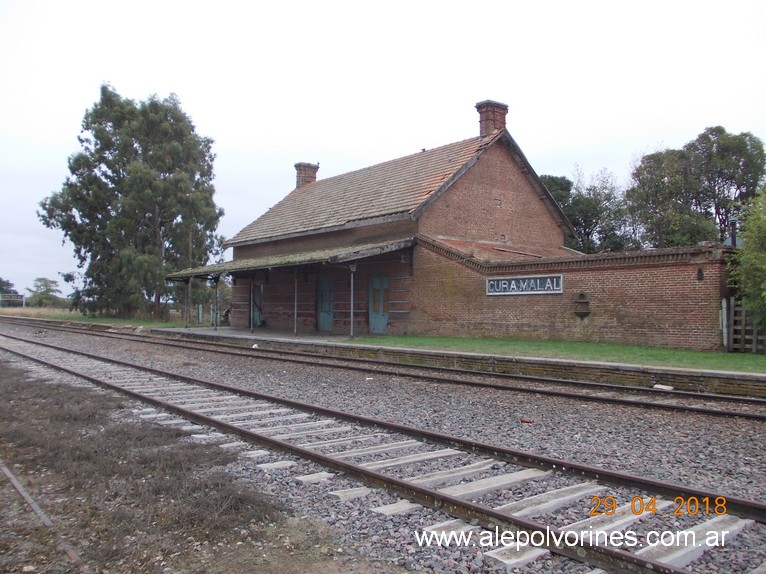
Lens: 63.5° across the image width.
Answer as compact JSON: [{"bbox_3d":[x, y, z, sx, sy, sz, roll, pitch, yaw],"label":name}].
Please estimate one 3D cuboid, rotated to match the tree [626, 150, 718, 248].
[{"bbox_3d":[20.887,-3.592,44.811,7.000,12.660,6.800,-1,-2,25],"label":"tree"}]

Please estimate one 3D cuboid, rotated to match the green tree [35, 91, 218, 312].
[{"bbox_3d":[-24.459,-8.222,59.660,17.500,22.800,15.500,1,-2,-22],"label":"green tree"}]

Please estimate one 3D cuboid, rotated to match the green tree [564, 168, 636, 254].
[{"bbox_3d":[16.428,-3.099,46.824,6.000,11.790,6.000,-1,-2,19],"label":"green tree"}]

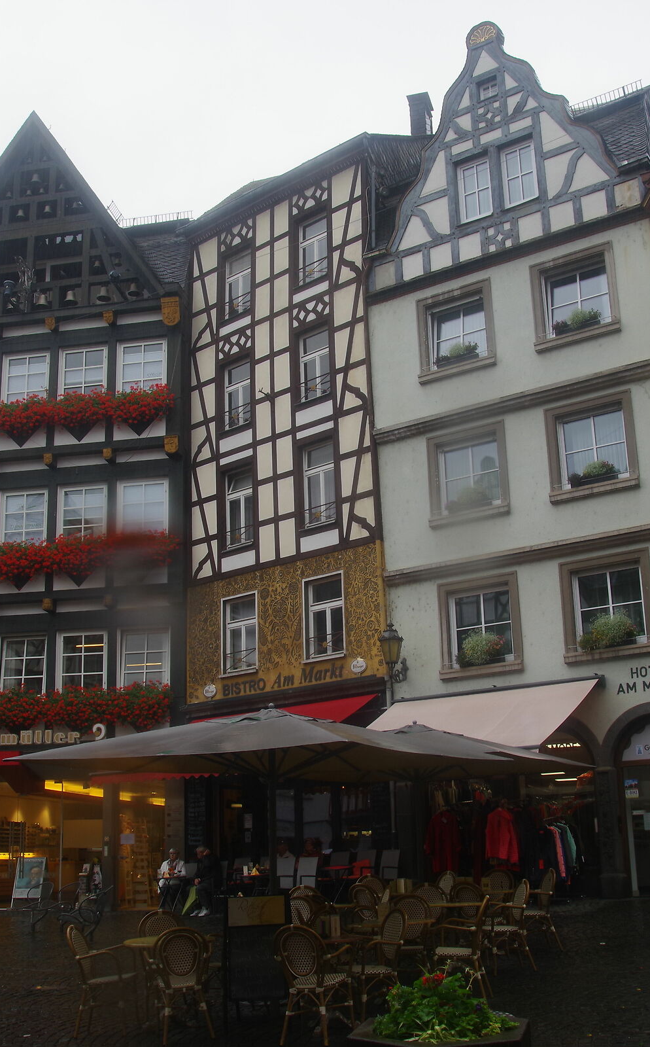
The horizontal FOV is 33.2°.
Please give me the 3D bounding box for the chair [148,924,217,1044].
[{"bbox_3d":[-1.206,3.900,9.310,0.550,0.900,0.590,5,-16,-24],"label":"chair"}]

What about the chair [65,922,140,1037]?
[{"bbox_3d":[-1.996,4.109,9.844,0.570,0.895,0.550,-6,-15,6],"label":"chair"}]

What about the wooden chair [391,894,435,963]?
[{"bbox_3d":[0.783,4.127,10.650,0.550,0.895,0.570,-12,-17,28],"label":"wooden chair"}]

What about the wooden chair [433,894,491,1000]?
[{"bbox_3d":[1.273,3.932,10.046,0.570,0.895,0.550,-8,-15,13],"label":"wooden chair"}]

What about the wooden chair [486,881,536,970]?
[{"bbox_3d":[1.940,4.316,11.671,0.570,0.895,0.550,-1,-15,-13],"label":"wooden chair"}]

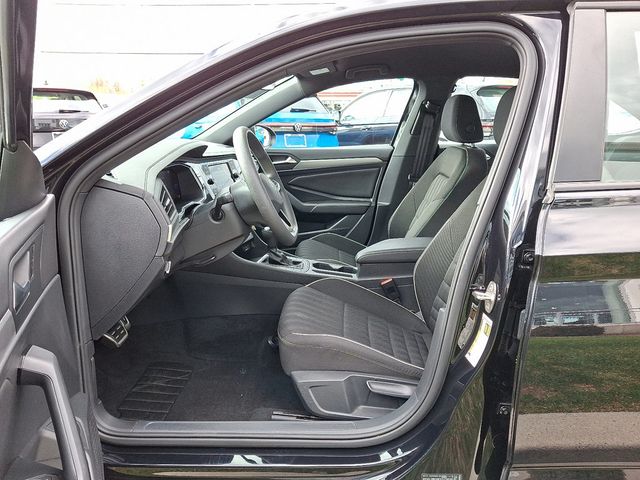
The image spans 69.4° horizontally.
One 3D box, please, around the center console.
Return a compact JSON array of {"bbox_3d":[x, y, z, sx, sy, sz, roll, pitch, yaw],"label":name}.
[{"bbox_3d":[0.070,0.153,1.759,0.860,0.320,0.230,0,14,2],"label":"center console"}]

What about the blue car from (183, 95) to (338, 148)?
[{"bbox_3d":[-1.391,-1.819,8.562,1.840,1.630,4.460,-7,15,-28],"label":"blue car"}]

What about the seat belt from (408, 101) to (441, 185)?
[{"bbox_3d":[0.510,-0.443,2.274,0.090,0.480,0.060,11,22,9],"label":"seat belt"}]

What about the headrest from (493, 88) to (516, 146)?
[{"bbox_3d":[0.572,-0.334,1.272,0.130,0.185,0.270,7,13,0],"label":"headrest"}]

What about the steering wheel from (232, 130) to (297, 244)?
[{"bbox_3d":[-0.178,-0.141,1.344,0.110,0.365,0.370,-22,11,9],"label":"steering wheel"}]

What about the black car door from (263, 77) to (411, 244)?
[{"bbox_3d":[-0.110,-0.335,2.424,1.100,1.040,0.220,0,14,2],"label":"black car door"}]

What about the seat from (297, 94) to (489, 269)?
[{"bbox_3d":[0.295,-0.174,2.051,0.770,0.880,0.530,0,14,2],"label":"seat"}]

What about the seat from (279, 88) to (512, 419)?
[{"bbox_3d":[0.280,-0.001,1.352,0.760,0.880,0.530,0,14,2],"label":"seat"}]

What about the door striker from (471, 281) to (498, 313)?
[{"bbox_3d":[0.335,0.116,0.933,0.050,0.065,0.040,-7,15,-25],"label":"door striker"}]

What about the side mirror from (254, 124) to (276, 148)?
[{"bbox_3d":[-0.300,-0.567,2.533,0.140,0.160,0.230,6,15,22],"label":"side mirror"}]

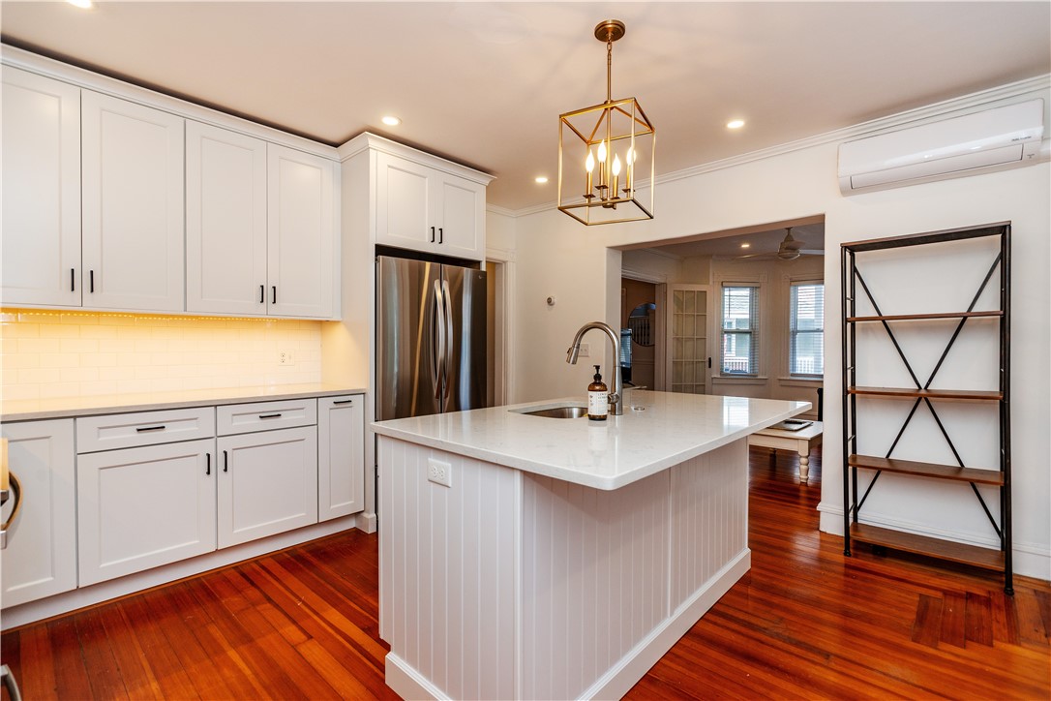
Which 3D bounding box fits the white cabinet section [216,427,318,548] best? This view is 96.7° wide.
[{"bbox_3d":[-1.647,0.747,2.840,0.610,0.589,0.521,0,0,44],"label":"white cabinet section"}]

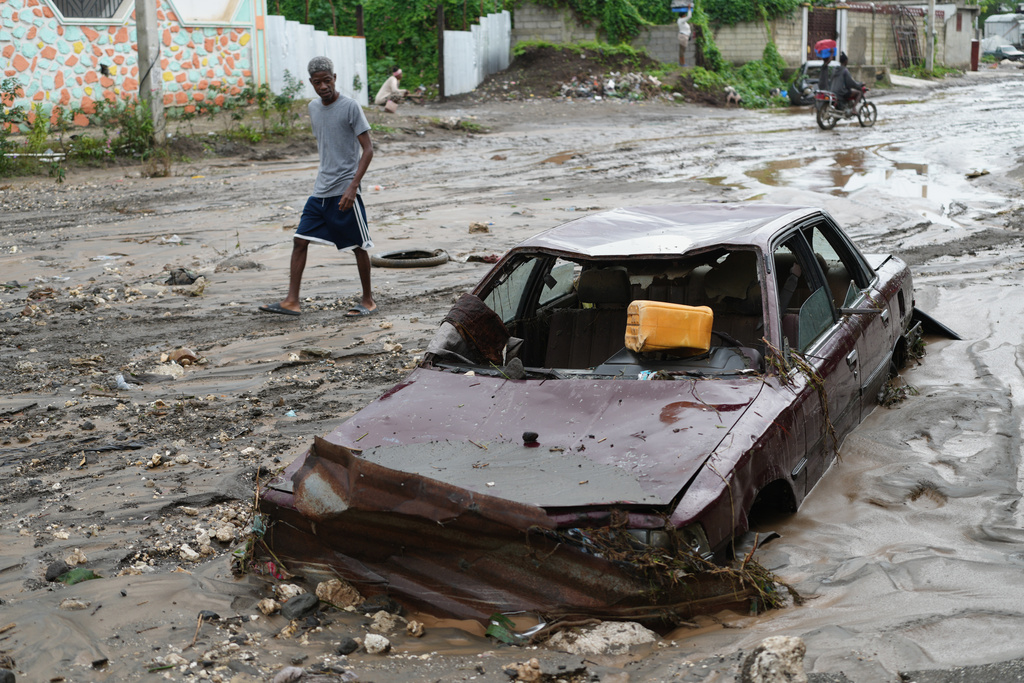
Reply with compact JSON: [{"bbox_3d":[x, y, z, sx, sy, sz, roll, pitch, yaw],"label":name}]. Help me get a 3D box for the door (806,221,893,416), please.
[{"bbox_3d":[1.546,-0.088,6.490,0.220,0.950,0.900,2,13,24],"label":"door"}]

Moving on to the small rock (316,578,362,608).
[{"bbox_3d":[-0.529,0.776,4.381,0.149,0.089,0.112,-3,11,-7],"label":"small rock"}]

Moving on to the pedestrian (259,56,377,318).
[{"bbox_3d":[-1.279,-1.012,9.350,0.580,1.690,0.500,-13,15,-42],"label":"pedestrian"}]

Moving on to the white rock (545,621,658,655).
[{"bbox_3d":[0.255,0.839,4.021,0.314,0.085,0.188,-1,11,4],"label":"white rock"}]

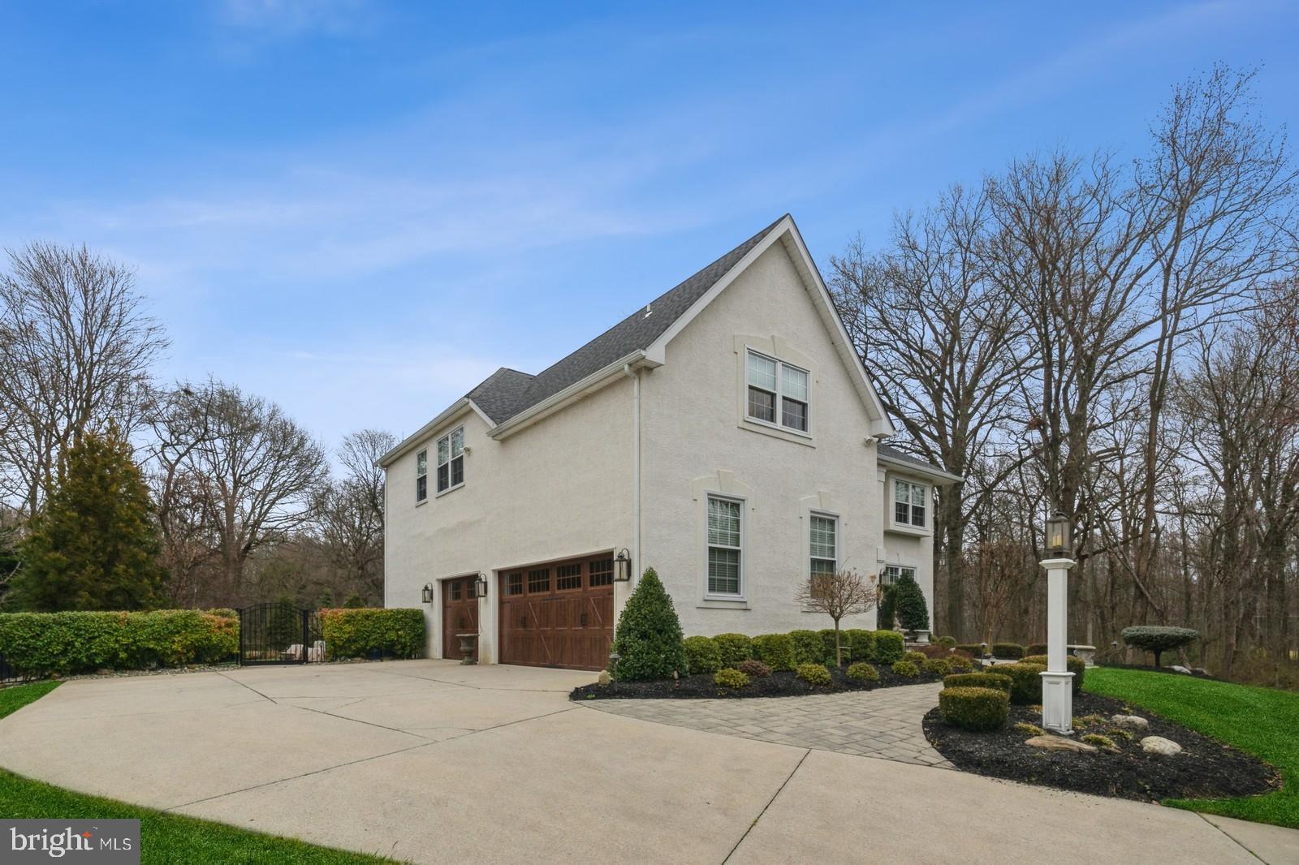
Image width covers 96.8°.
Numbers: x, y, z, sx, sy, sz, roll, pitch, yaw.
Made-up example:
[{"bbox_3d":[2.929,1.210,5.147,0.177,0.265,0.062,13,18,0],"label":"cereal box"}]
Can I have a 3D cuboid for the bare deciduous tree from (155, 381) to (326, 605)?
[{"bbox_3d":[-23.414,4.582,33.000,8.800,14.000,8.400,10,-17,-35],"label":"bare deciduous tree"}]

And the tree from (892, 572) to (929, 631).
[{"bbox_3d":[7.485,4.930,16.500,1.070,1.900,1.050,-6,-15,24],"label":"tree"}]

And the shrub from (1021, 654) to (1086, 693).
[{"bbox_3d":[6.096,3.639,8.700,0.920,0.580,0.850,-10,-16,35],"label":"shrub"}]

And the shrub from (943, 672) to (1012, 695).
[{"bbox_3d":[4.033,3.219,7.100,0.800,0.500,0.750,-8,-16,29],"label":"shrub"}]

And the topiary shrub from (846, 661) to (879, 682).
[{"bbox_3d":[3.323,3.733,9.000,0.530,0.330,0.500,-5,-14,20],"label":"topiary shrub"}]

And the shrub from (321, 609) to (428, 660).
[{"bbox_3d":[-7.848,5.666,16.200,2.600,1.420,1.100,11,-17,-39],"label":"shrub"}]

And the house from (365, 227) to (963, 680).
[{"bbox_3d":[1.000,1.750,17.300,13.200,8.900,11.600,11,-17,-39],"label":"house"}]

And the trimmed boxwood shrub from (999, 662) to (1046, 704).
[{"bbox_3d":[5.013,3.400,7.800,0.860,0.560,0.800,-9,-16,32],"label":"trimmed boxwood shrub"}]

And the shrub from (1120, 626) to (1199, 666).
[{"bbox_3d":[10.791,4.503,12.200,1.500,0.850,1.450,-12,-18,41],"label":"shrub"}]

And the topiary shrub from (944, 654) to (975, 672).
[{"bbox_3d":[5.461,4.087,10.200,0.560,0.360,0.500,-7,-15,28],"label":"topiary shrub"}]

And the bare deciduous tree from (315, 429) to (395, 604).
[{"bbox_3d":[-20.222,7.170,40.000,6.500,15.000,6.500,7,-15,-27],"label":"bare deciduous tree"}]

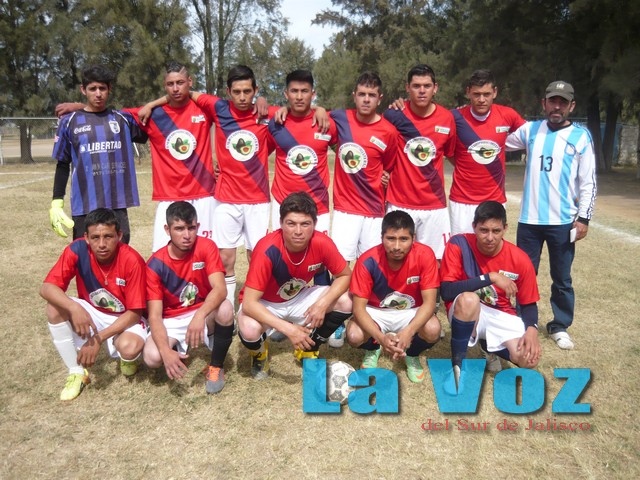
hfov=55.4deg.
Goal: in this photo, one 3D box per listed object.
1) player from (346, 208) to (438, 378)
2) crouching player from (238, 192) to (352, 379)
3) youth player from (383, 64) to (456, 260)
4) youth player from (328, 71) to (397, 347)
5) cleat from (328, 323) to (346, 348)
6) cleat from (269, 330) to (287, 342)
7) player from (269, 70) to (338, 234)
[{"bbox_3d":[0.405,0.300,3.547,0.540,0.950,0.660,1,9,6],"label":"player"},{"bbox_3d":[-0.140,0.232,3.616,0.650,1.060,0.700,0,9,-2],"label":"crouching player"},{"bbox_3d":[0.661,-0.216,3.976,0.522,1.790,0.360,1,10,4],"label":"youth player"},{"bbox_3d":[0.193,-0.188,3.931,0.620,1.750,0.380,3,11,18],"label":"youth player"},{"bbox_3d":[0.117,0.619,4.079,0.105,0.110,0.280,2,11,12],"label":"cleat"},{"bbox_3d":[-0.297,0.603,4.167,0.105,0.110,0.280,1,10,5],"label":"cleat"},{"bbox_3d":[-0.115,-0.205,4.009,0.513,1.755,0.360,-1,10,-4],"label":"player"}]

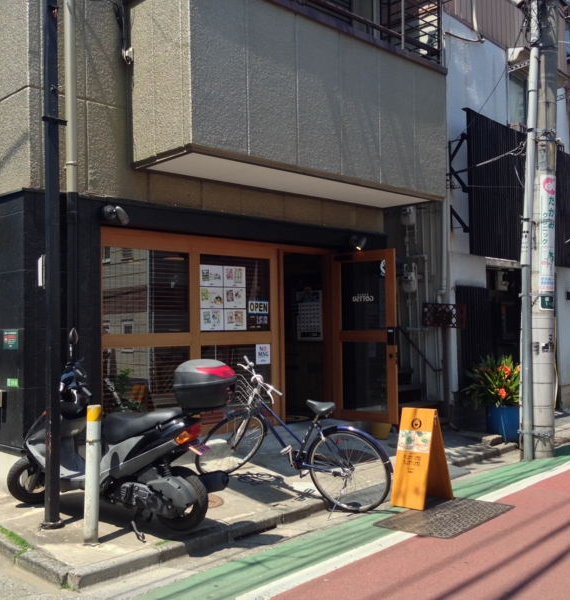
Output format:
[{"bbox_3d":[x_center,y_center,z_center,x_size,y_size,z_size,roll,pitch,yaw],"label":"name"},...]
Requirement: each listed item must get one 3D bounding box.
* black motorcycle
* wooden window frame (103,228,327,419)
[{"bbox_3d":[-1.256,0.936,5.467,1.860,1.330,0.700,-2,-2,25],"label":"black motorcycle"},{"bbox_3d":[-0.539,0.356,7.793,0.130,1.970,3.050,-3,-3,45],"label":"wooden window frame"}]

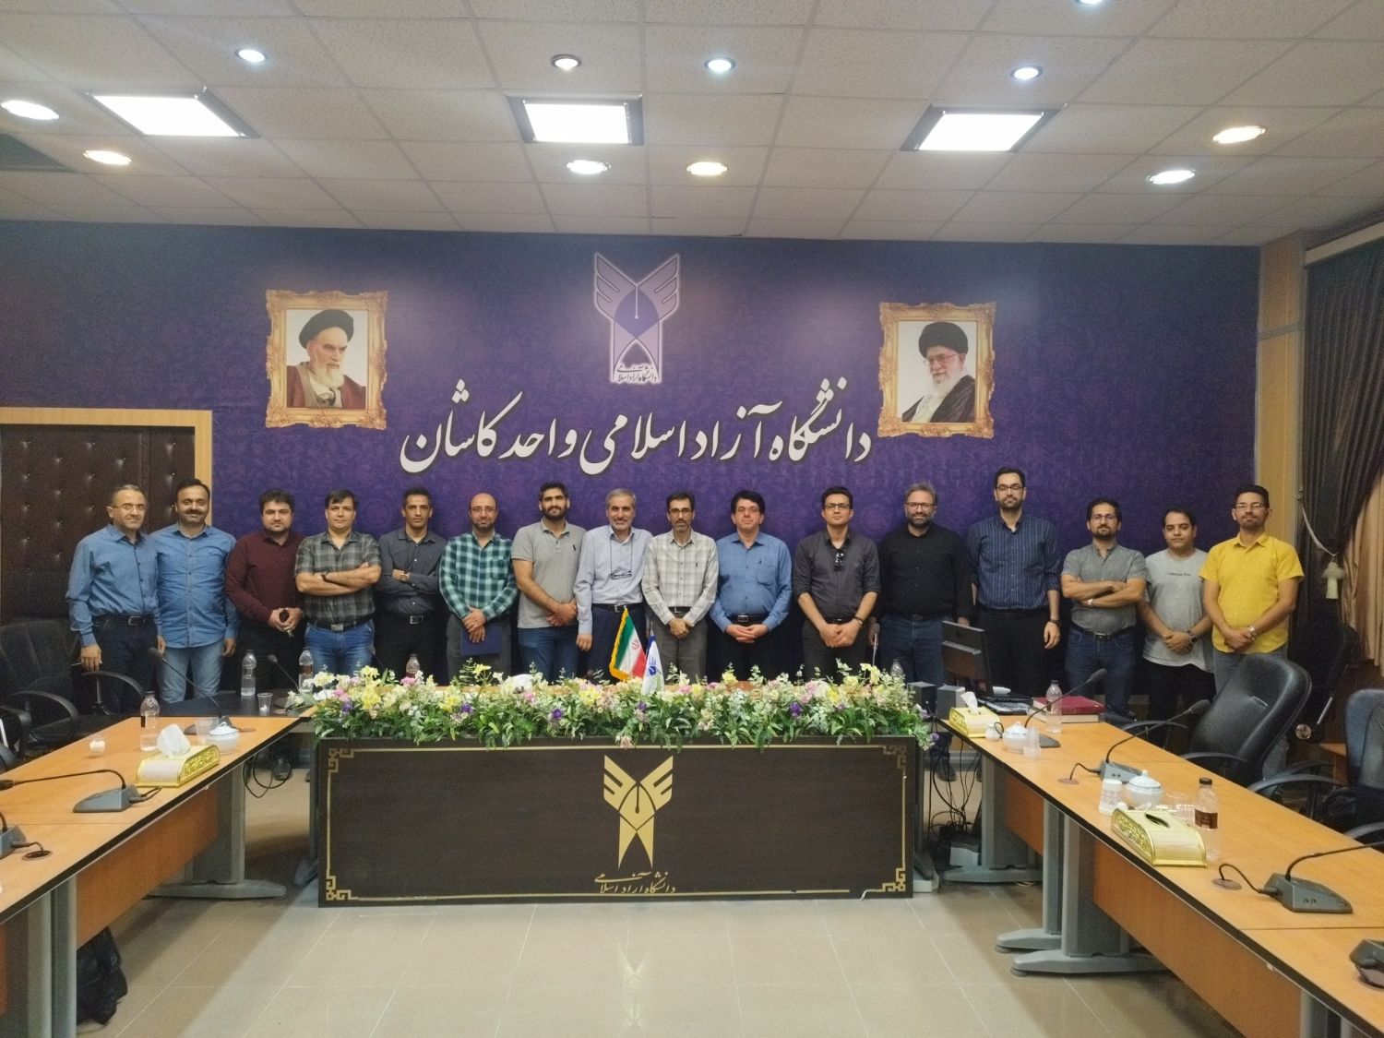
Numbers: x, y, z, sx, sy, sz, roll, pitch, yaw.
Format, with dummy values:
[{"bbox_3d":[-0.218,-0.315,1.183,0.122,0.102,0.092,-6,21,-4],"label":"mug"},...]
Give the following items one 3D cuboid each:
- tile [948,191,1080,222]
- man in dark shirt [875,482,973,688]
[{"bbox_3d":[1.887,-1.814,5.569,0.600,0.020,0.600,0,1,-2],"label":"tile"},{"bbox_3d":[1.392,0.691,5.801,0.570,1.845,0.310,1,1,9],"label":"man in dark shirt"}]

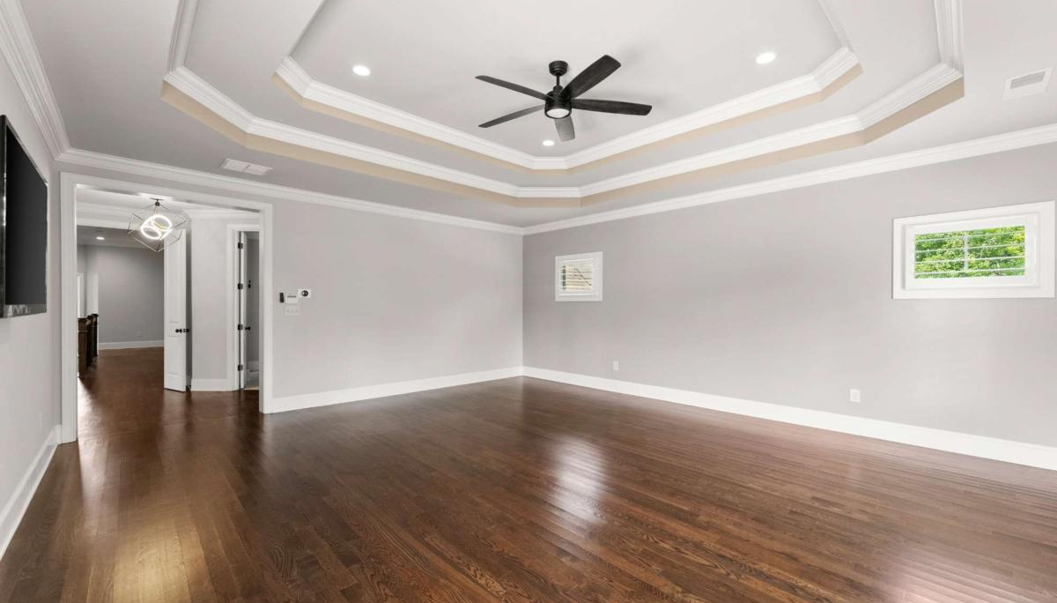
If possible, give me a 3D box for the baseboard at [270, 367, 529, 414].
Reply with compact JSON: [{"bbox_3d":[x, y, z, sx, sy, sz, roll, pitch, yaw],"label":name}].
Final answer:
[{"bbox_3d":[-1.629,1.286,6.330,4.085,0.184,0.025,0,-1,-41],"label":"baseboard"}]

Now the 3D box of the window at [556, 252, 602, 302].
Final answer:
[{"bbox_3d":[0.830,-0.385,6.774,0.090,0.774,0.985,0,-1,-44],"label":"window"}]

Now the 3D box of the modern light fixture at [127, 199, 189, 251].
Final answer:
[{"bbox_3d":[-4.913,-1.004,5.450,0.610,0.700,0.610,0,-1,-42],"label":"modern light fixture"}]

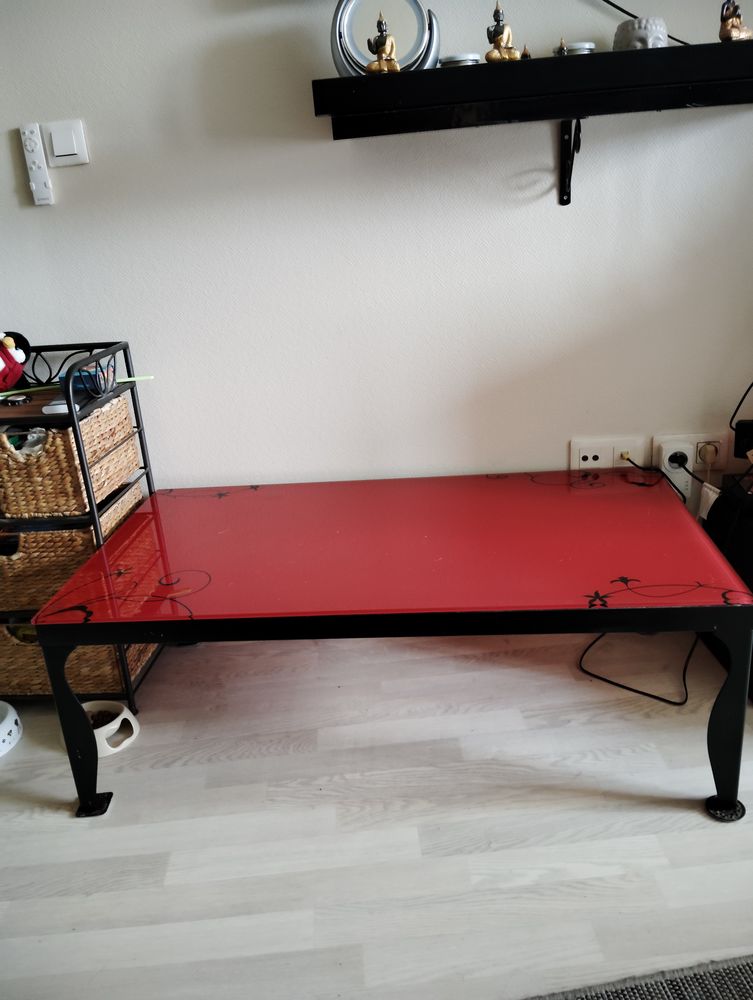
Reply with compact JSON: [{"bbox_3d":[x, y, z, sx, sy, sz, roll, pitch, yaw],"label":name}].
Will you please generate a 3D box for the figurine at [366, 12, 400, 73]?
[{"bbox_3d":[0.012,-0.765,1.357,0.056,0.098,0.038,-3,20,5],"label":"figurine"}]

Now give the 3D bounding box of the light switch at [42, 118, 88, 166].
[{"bbox_3d":[-0.622,-0.713,1.616,0.082,0.082,0.014,-3,20,5],"label":"light switch"}]

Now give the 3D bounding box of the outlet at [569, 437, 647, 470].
[{"bbox_3d":[0.504,-0.094,1.760,0.156,0.085,0.014,-3,20,5],"label":"outlet"}]

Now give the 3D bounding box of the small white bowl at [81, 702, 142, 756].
[{"bbox_3d":[-0.541,0.445,1.597,0.138,0.052,0.138,-3,20,5],"label":"small white bowl"}]

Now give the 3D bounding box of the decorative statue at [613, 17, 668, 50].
[{"bbox_3d":[0.452,-0.774,1.388,0.090,0.092,0.090,-6,20,-3],"label":"decorative statue"}]

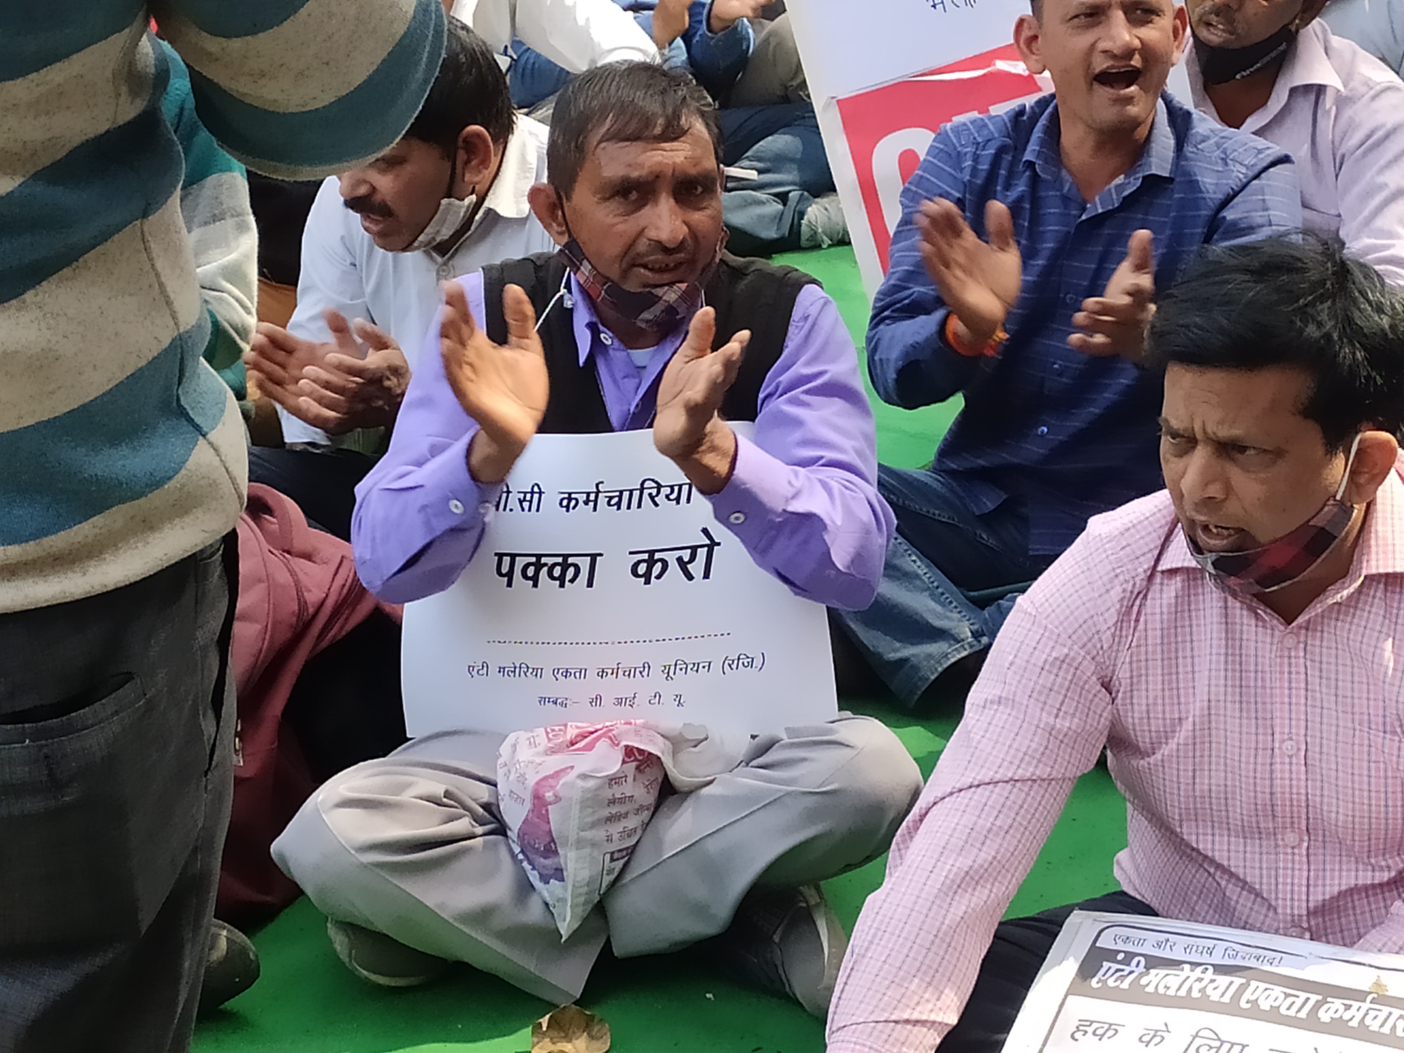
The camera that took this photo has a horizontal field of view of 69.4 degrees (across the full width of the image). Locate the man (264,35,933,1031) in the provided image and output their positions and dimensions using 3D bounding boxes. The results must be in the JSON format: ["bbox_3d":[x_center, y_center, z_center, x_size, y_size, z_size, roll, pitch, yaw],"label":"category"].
[{"bbox_3d":[-0.117,0.021,1.115,0.760,0.875,0.640,-5,36,-6],"label":"man"}]

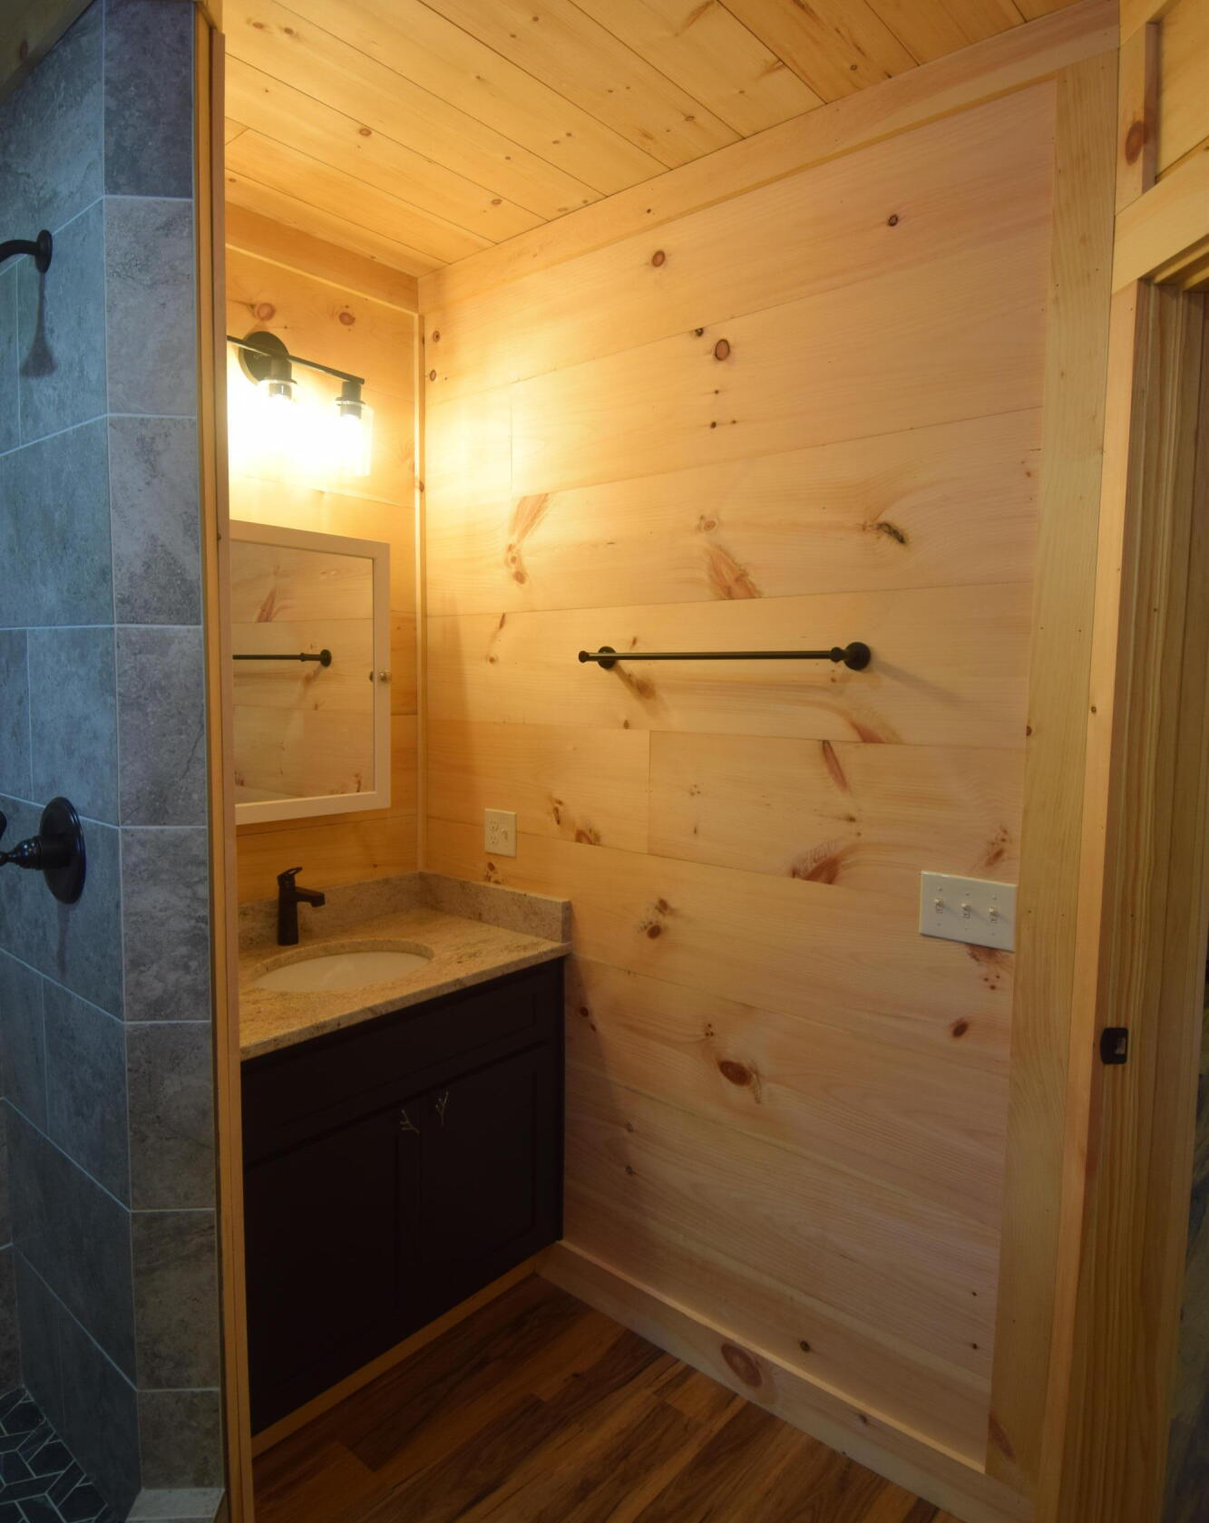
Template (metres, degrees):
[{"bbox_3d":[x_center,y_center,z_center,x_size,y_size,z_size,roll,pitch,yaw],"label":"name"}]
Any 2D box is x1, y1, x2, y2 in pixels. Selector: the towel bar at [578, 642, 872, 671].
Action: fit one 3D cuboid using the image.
[{"bbox_3d":[0.206,-0.212,1.832,0.658,0.054,0.093,5,6,40],"label":"towel bar"}]

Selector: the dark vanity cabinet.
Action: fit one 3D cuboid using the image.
[{"bbox_3d":[-0.600,0.847,2.064,0.555,0.746,0.903,5,6,40],"label":"dark vanity cabinet"}]

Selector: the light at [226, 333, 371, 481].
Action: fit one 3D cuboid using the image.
[{"bbox_3d":[-0.737,-0.835,2.054,0.142,0.290,0.472,5,6,40],"label":"light"}]

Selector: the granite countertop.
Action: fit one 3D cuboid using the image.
[{"bbox_3d":[-0.589,0.413,2.022,0.571,0.126,0.903,5,6,40],"label":"granite countertop"}]

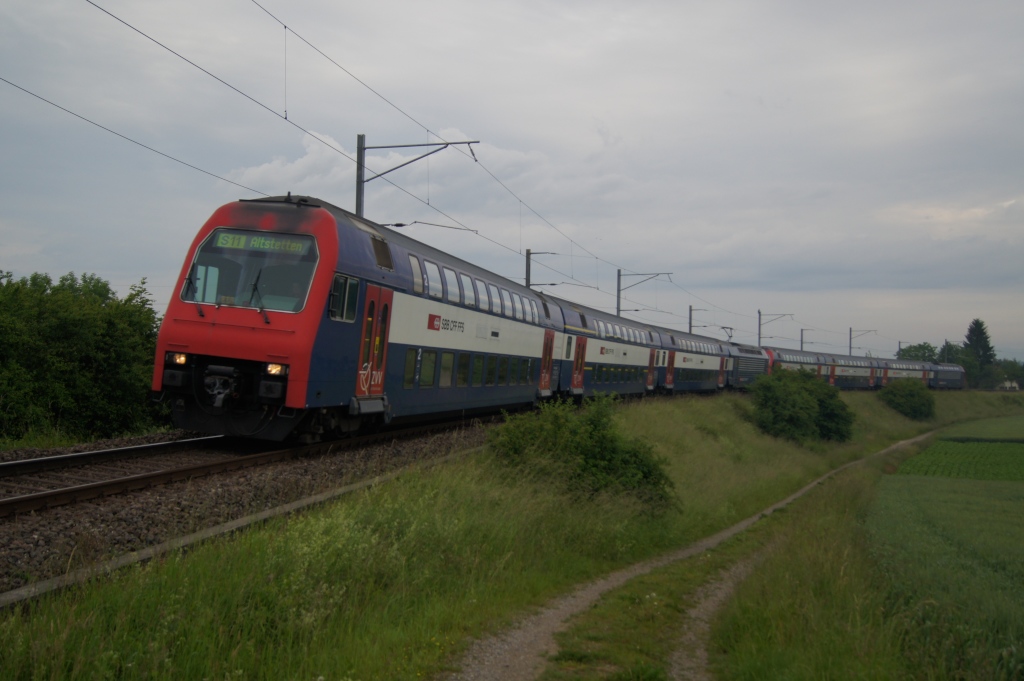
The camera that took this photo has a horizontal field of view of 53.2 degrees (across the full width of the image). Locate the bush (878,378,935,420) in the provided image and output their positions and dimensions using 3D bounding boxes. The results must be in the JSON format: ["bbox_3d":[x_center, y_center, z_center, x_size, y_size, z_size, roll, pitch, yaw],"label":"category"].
[{"bbox_3d":[54.000,8.000,140.000,7.400,5.500,6.800,0,-2,21],"label":"bush"}]

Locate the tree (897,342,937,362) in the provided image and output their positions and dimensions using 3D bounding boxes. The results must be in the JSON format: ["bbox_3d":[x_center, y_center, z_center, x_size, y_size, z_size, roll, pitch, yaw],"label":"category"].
[{"bbox_3d":[106.600,7.600,270.000,10.700,14.000,10.400,0,-2,22],"label":"tree"}]

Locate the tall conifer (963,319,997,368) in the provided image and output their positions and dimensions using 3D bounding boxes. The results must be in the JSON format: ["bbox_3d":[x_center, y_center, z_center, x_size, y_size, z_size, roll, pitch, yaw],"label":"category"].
[{"bbox_3d":[129.900,4.800,284.500,9.400,21.500,9.400,0,-2,25],"label":"tall conifer"}]

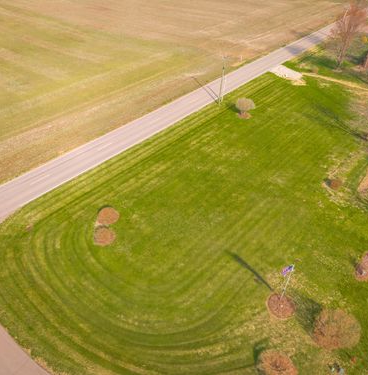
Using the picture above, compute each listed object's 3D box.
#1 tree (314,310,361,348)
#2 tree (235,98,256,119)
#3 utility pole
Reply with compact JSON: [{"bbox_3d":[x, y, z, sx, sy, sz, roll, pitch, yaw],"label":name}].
[{"bbox_3d":[13.700,13.000,31.800,4.200,3.200,4.200,2,38,0],"label":"tree"},{"bbox_3d":[12.051,-15.866,68.965,4.100,3.900,4.100,2,38,0],"label":"tree"},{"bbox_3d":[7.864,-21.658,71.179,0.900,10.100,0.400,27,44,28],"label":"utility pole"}]

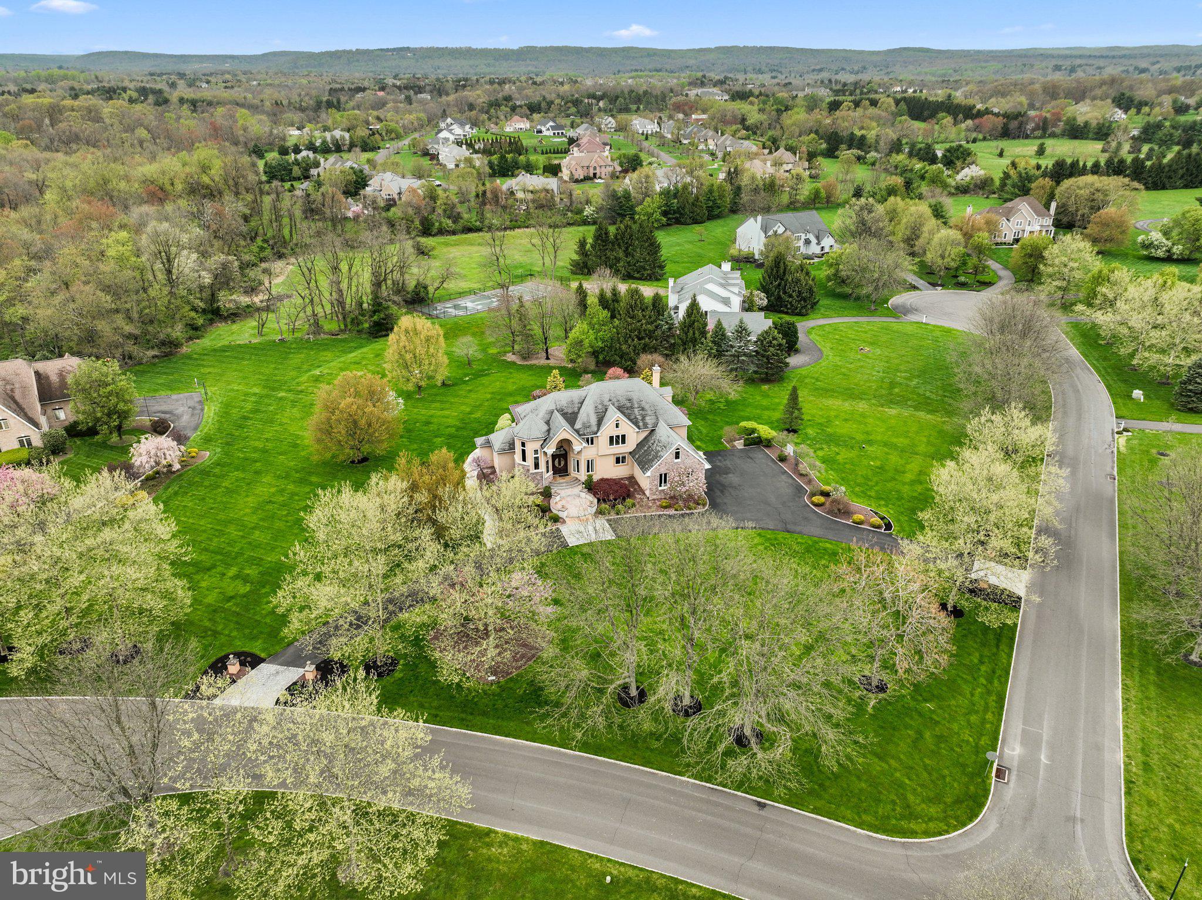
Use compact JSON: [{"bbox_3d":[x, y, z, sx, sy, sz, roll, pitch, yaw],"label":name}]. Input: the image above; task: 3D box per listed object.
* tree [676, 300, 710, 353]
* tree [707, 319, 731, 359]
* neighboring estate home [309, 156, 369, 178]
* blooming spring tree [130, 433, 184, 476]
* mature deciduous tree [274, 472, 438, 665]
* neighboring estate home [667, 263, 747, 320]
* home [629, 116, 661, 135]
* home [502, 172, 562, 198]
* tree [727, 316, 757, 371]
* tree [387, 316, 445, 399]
[{"bbox_3d":[17.080,-22.500,153.010,6.230,11.050,6.230,3,25,6],"label":"tree"},{"bbox_3d":[20.900,-19.640,146.470,4.100,7.500,4.100,0,25,0],"label":"tree"},{"bbox_3d":[-119.000,-130.160,380.710,22.000,9.300,21.000,-6,26,-14],"label":"neighboring estate home"},{"bbox_3d":[-57.600,0.110,108.240,6.300,4.100,6.300,0,25,0],"label":"blooming spring tree"},{"bbox_3d":[-20.000,11.040,69.630,12.800,17.000,12.800,0,25,0],"label":"mature deciduous tree"},{"bbox_3d":[22.600,-32.220,173.890,16.500,10.800,21.500,3,25,6],"label":"neighboring estate home"},{"bbox_3d":[32.300,-234.260,602.490,19.000,10.000,14.000,-9,26,-18],"label":"home"},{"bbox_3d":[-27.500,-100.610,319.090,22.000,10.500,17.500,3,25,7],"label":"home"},{"bbox_3d":[24.100,-18.250,141.600,5.000,9.100,5.000,0,25,0],"label":"tree"},{"bbox_3d":[-29.870,-14.890,134.040,9.420,13.480,9.420,-6,26,-12],"label":"tree"}]

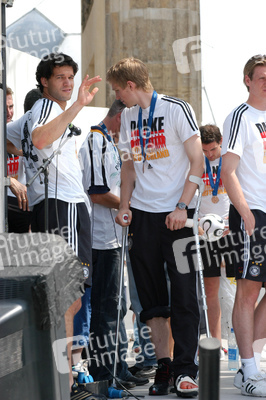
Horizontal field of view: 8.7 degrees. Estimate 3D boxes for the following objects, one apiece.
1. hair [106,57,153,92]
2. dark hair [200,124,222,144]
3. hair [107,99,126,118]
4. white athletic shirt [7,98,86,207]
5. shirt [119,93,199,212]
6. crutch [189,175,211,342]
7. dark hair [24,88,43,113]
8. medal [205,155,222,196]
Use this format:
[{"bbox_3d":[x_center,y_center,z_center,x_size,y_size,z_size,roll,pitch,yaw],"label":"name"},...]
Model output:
[{"bbox_3d":[-0.021,-0.695,9.850,0.235,0.210,0.185,-18,3,-14],"label":"hair"},{"bbox_3d":[0.588,-0.483,13.050,0.175,0.170,0.200,0,16,14],"label":"dark hair"},{"bbox_3d":[-0.082,-0.559,10.600,0.200,0.170,0.165,23,-9,-16],"label":"hair"},{"bbox_3d":[-0.474,-0.249,9.550,0.320,0.610,0.500,1,-3,-21],"label":"white athletic shirt"},{"bbox_3d":[0.150,-0.263,9.850,0.480,0.660,0.290,-1,-3,25],"label":"shirt"},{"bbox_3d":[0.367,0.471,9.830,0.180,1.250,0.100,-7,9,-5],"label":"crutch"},{"bbox_3d":[-0.592,-0.604,10.800,0.170,0.190,0.200,0,-2,14],"label":"dark hair"},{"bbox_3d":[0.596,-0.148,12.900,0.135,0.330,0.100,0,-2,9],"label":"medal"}]

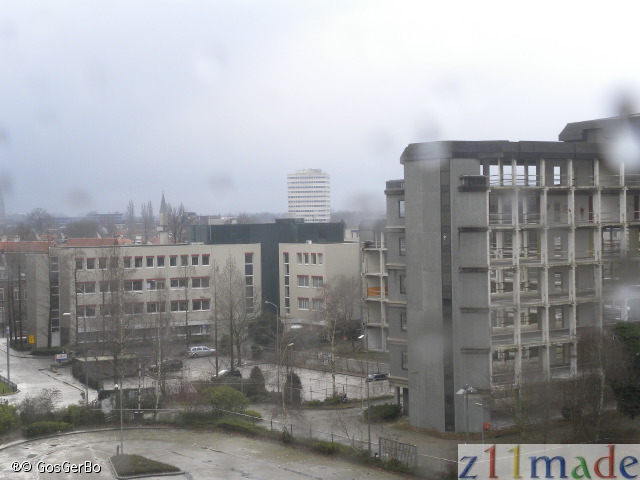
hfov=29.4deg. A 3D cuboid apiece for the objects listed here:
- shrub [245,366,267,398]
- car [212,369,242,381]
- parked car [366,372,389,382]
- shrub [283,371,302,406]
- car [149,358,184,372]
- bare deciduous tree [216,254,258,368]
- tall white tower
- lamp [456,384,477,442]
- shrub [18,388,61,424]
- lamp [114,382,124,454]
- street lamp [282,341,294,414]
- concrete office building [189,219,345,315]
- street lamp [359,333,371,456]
[{"bbox_3d":[-7.016,15.661,133.867,2.000,3.200,2.000,-1,1,0],"label":"shrub"},{"bbox_3d":[-11.097,16.397,146.986,4.100,1.450,1.700,-2,1,-30],"label":"car"},{"bbox_3d":[7.018,16.147,142.986,4.200,1.420,1.720,-2,1,-40],"label":"parked car"},{"bbox_3d":[-2.805,15.599,127.895,2.000,3.400,2.000,-1,1,0],"label":"shrub"},{"bbox_3d":[-20.018,16.330,158.486,4.300,1.470,1.730,-2,1,-30],"label":"car"},{"bbox_3d":[-10.559,9.455,154.852,5.400,15.000,5.200,-1,1,0],"label":"bare deciduous tree"},{"bbox_3d":[-7.556,-23.741,859.473,28.000,53.500,19.000,-1,1,6],"label":"tall white tower"},{"bbox_3d":[12.258,14.775,101.445,1.600,5.600,0.600,-1,1,0],"label":"lamp"},{"bbox_3d":[-27.110,16.298,117.967,3.700,3.400,3.300,-1,1,0],"label":"shrub"},{"bbox_3d":[-16.805,14.979,101.960,0.750,6.000,0.300,-1,1,0],"label":"lamp"},{"bbox_3d":[-3.178,13.846,122.677,1.050,7.100,0.320,-1,1,0],"label":"street lamp"},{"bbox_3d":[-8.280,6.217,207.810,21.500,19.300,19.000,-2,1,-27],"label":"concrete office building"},{"bbox_3d":[3.614,12.744,99.567,1.100,9.900,0.350,-2,1,-31],"label":"street lamp"}]

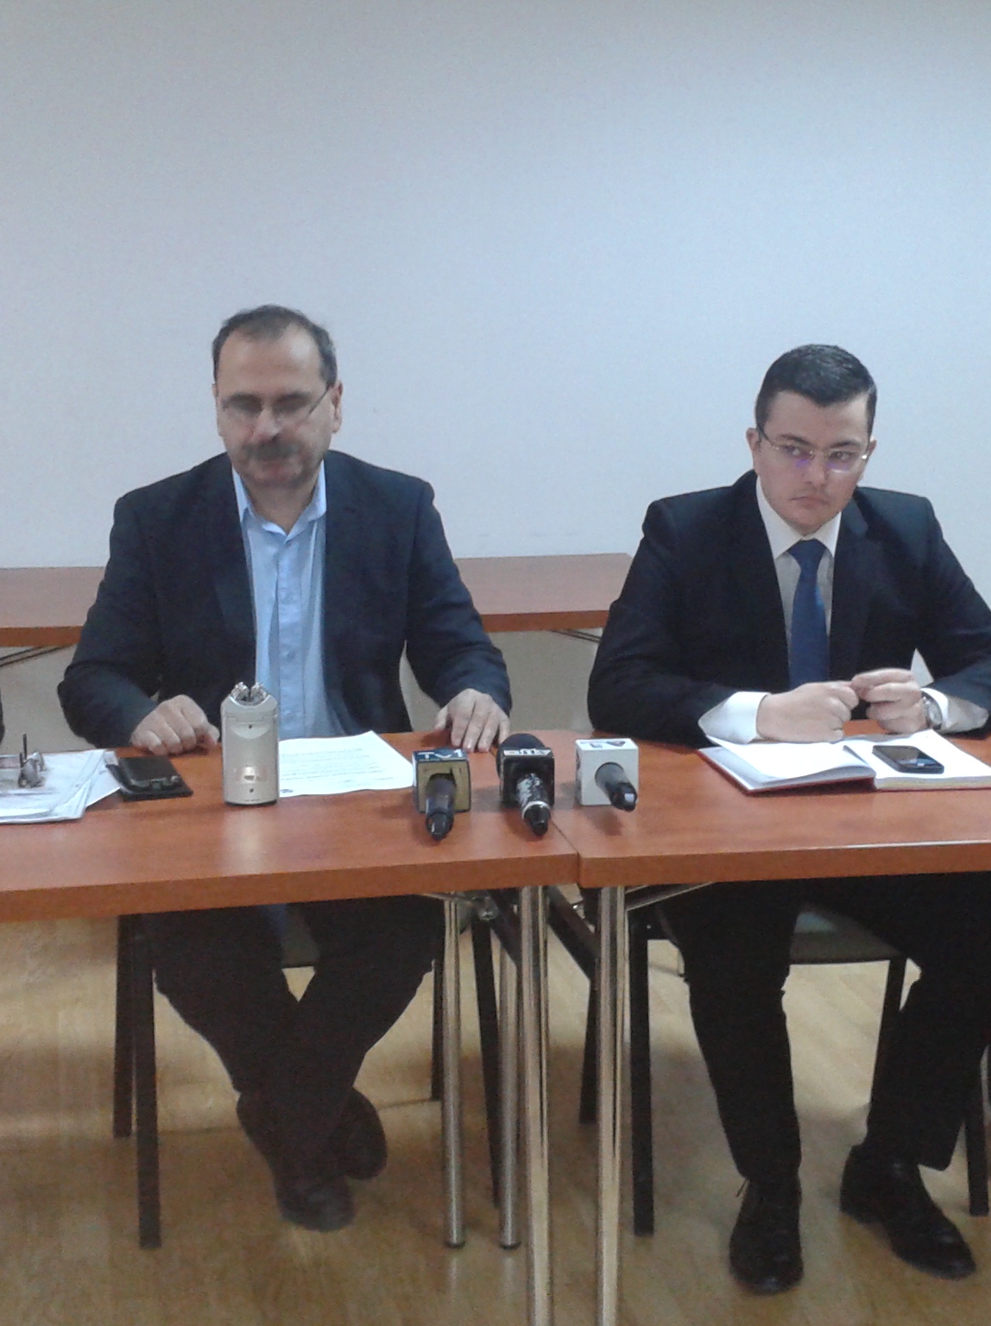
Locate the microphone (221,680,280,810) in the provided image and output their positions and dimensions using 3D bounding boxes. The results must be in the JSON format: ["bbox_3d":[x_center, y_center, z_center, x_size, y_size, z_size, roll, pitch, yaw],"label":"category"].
[{"bbox_3d":[-0.299,0.098,2.235,0.070,0.152,0.037,-2,11,-7],"label":"microphone"}]

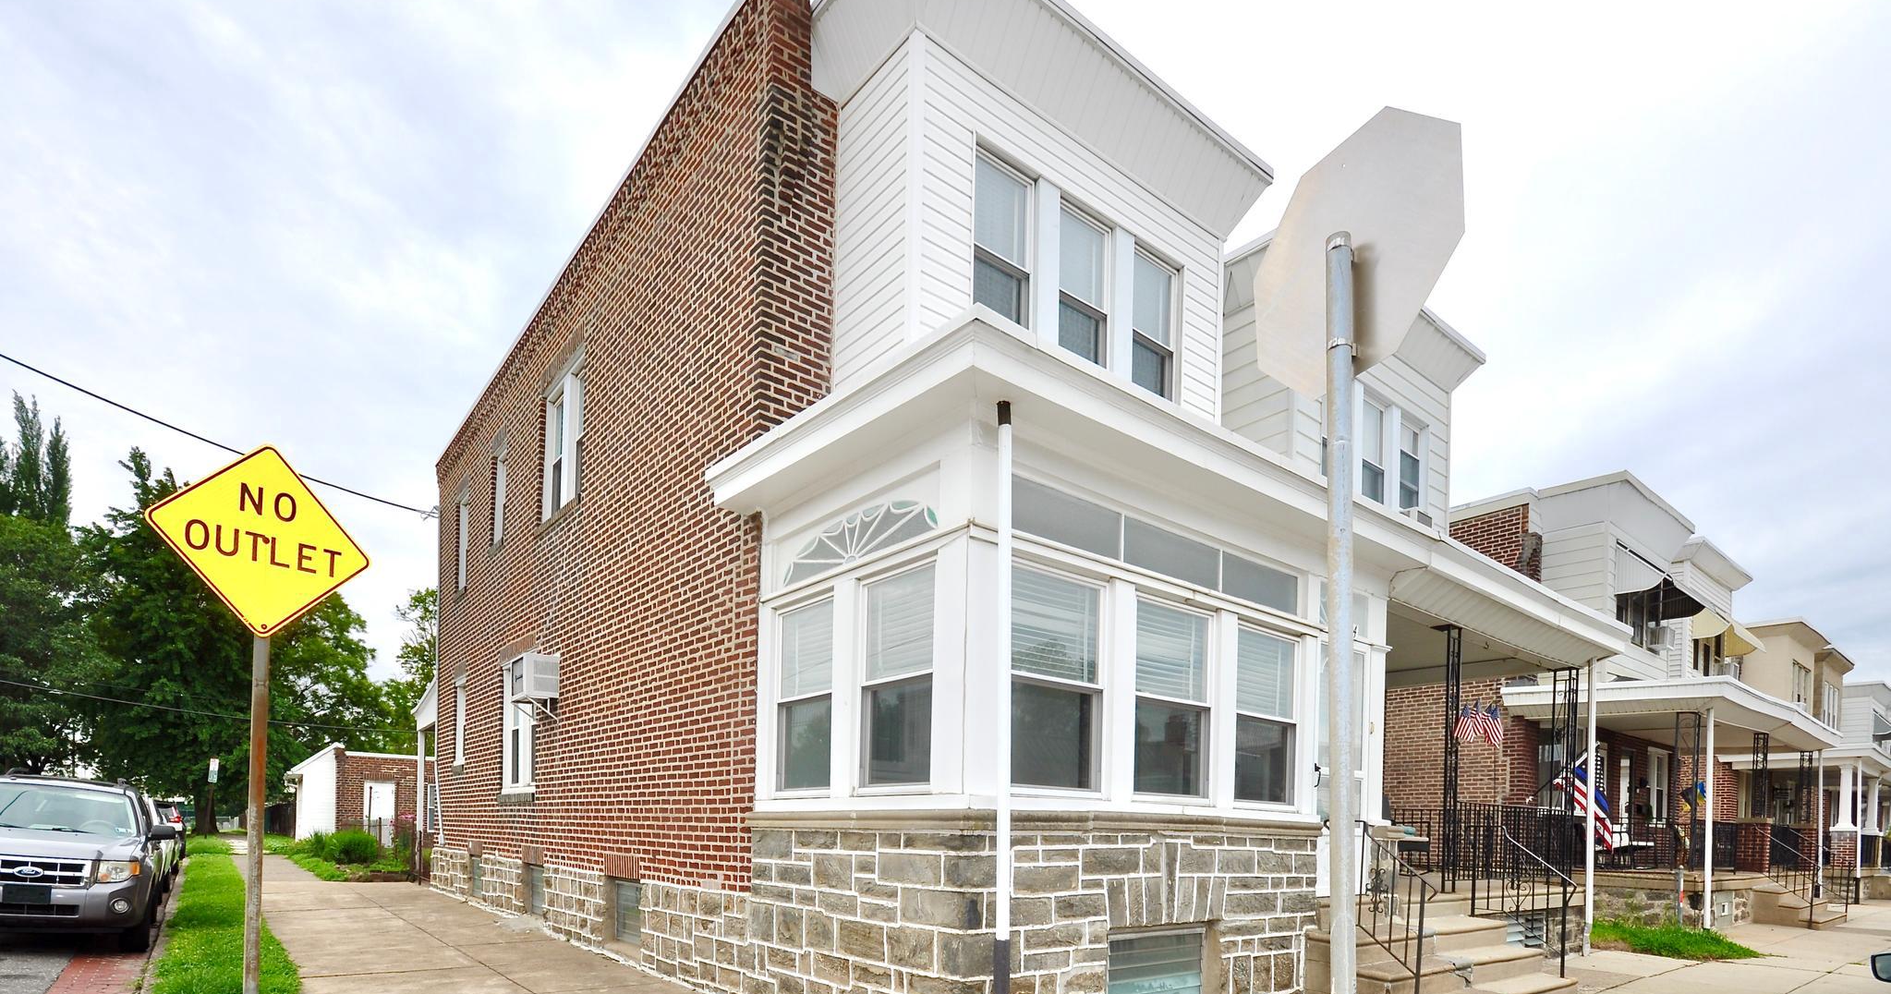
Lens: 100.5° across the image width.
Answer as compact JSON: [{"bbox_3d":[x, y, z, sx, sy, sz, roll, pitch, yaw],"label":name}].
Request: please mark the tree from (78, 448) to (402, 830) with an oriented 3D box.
[{"bbox_3d":[-28.236,5.647,31.500,10.000,14.800,10.000,11,-15,-37],"label":"tree"}]

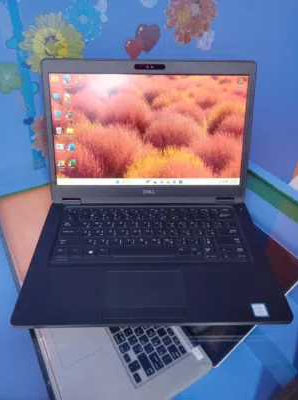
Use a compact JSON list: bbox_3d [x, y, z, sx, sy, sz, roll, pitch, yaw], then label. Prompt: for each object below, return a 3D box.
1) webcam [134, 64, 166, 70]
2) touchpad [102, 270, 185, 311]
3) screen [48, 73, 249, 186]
[{"bbox_3d":[0.001,-0.205,0.463,0.049,0.008,0.005,0,15,-2],"label":"webcam"},{"bbox_3d":[-0.006,0.113,0.384,0.100,0.003,0.055,0,38,-2],"label":"touchpad"},{"bbox_3d":[0.000,-0.110,0.488,0.312,0.177,0.005,0,15,-2],"label":"screen"}]

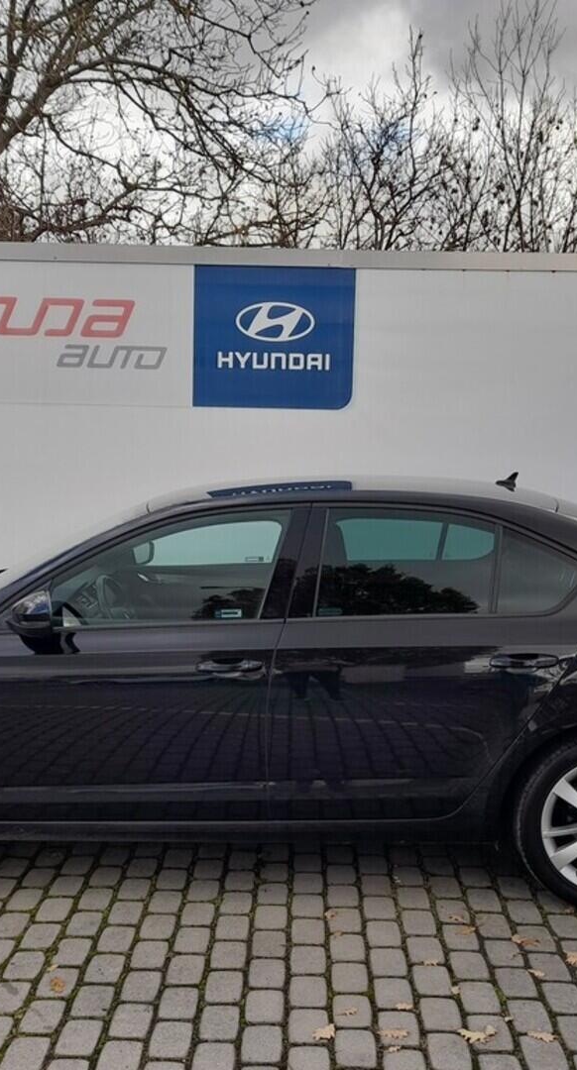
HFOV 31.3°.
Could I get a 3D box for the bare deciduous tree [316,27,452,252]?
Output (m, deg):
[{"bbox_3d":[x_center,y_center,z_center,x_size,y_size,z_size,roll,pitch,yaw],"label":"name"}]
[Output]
[{"bbox_3d":[1.165,-2.656,11.853,1.800,6.299,1.800,1,6,0],"label":"bare deciduous tree"}]

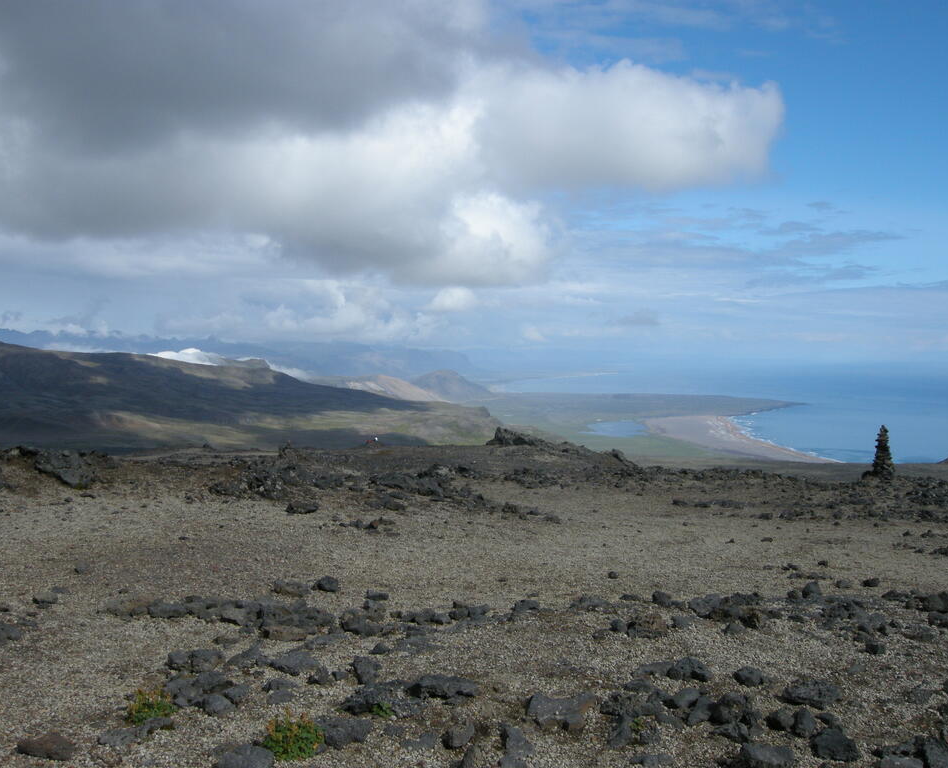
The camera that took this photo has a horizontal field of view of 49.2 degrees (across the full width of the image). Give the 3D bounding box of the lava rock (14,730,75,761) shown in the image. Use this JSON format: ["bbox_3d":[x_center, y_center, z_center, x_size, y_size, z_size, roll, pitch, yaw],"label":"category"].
[{"bbox_3d":[-1.833,1.546,4.429,0.265,0.093,0.199,-1,2,-23],"label":"lava rock"}]

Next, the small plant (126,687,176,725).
[{"bbox_3d":[-1.493,1.496,4.794,0.231,0.167,0.208,-1,2,-17],"label":"small plant"}]

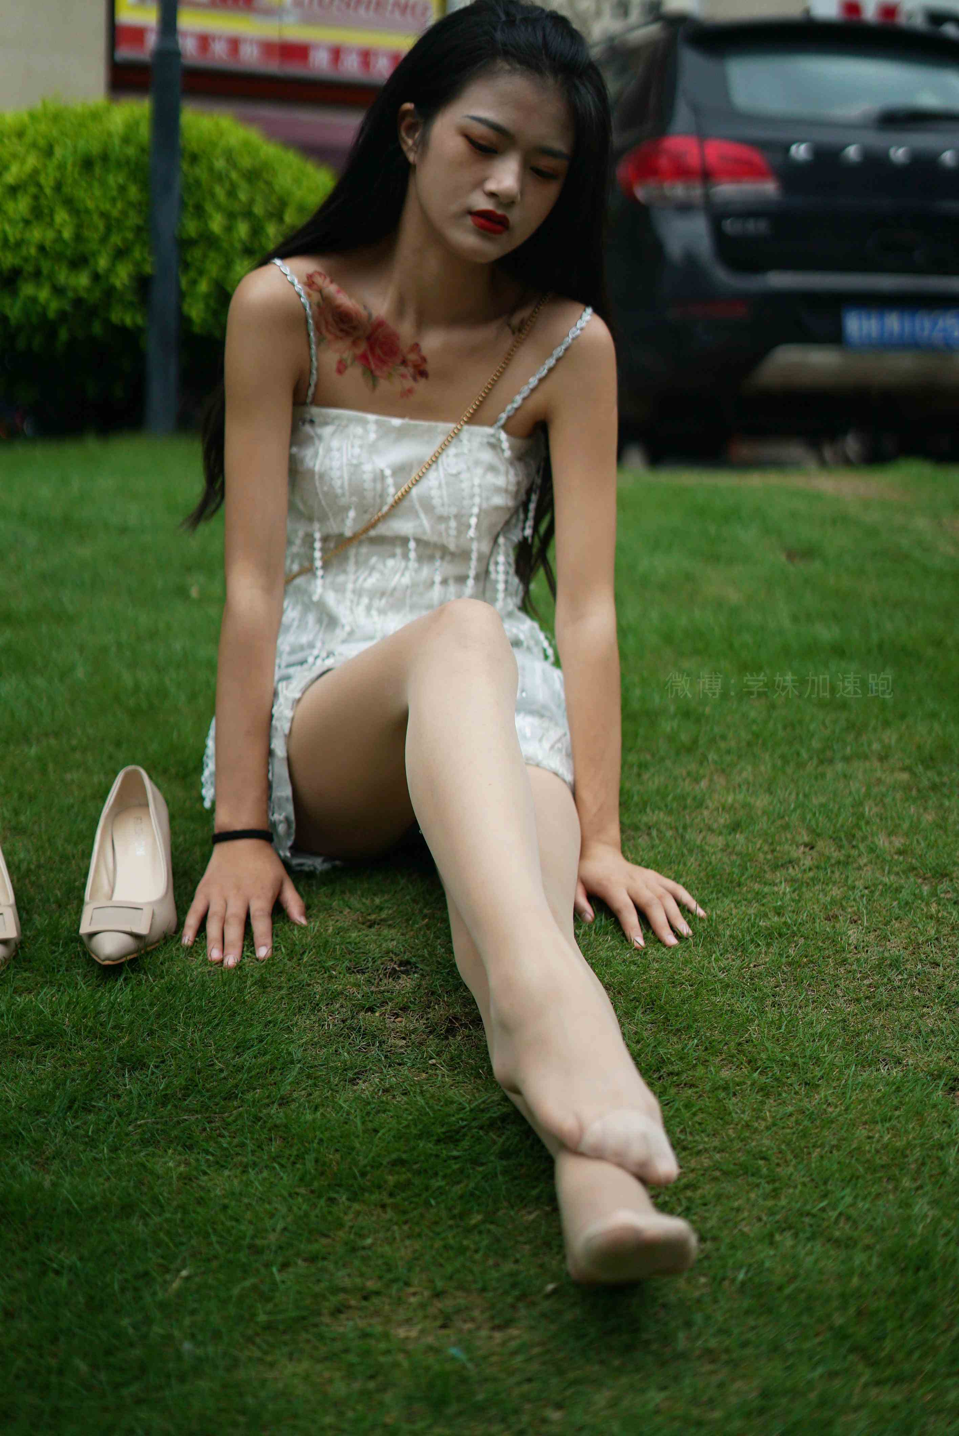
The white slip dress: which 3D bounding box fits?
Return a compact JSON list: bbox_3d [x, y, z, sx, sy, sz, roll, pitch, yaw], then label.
[{"bbox_3d":[-0.079,-0.148,2.063,0.390,0.595,0.370,2,12,0],"label":"white slip dress"}]

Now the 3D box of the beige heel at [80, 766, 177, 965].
[{"bbox_3d":[-0.311,0.135,1.810,0.079,0.125,0.228,1,12,-5],"label":"beige heel"}]

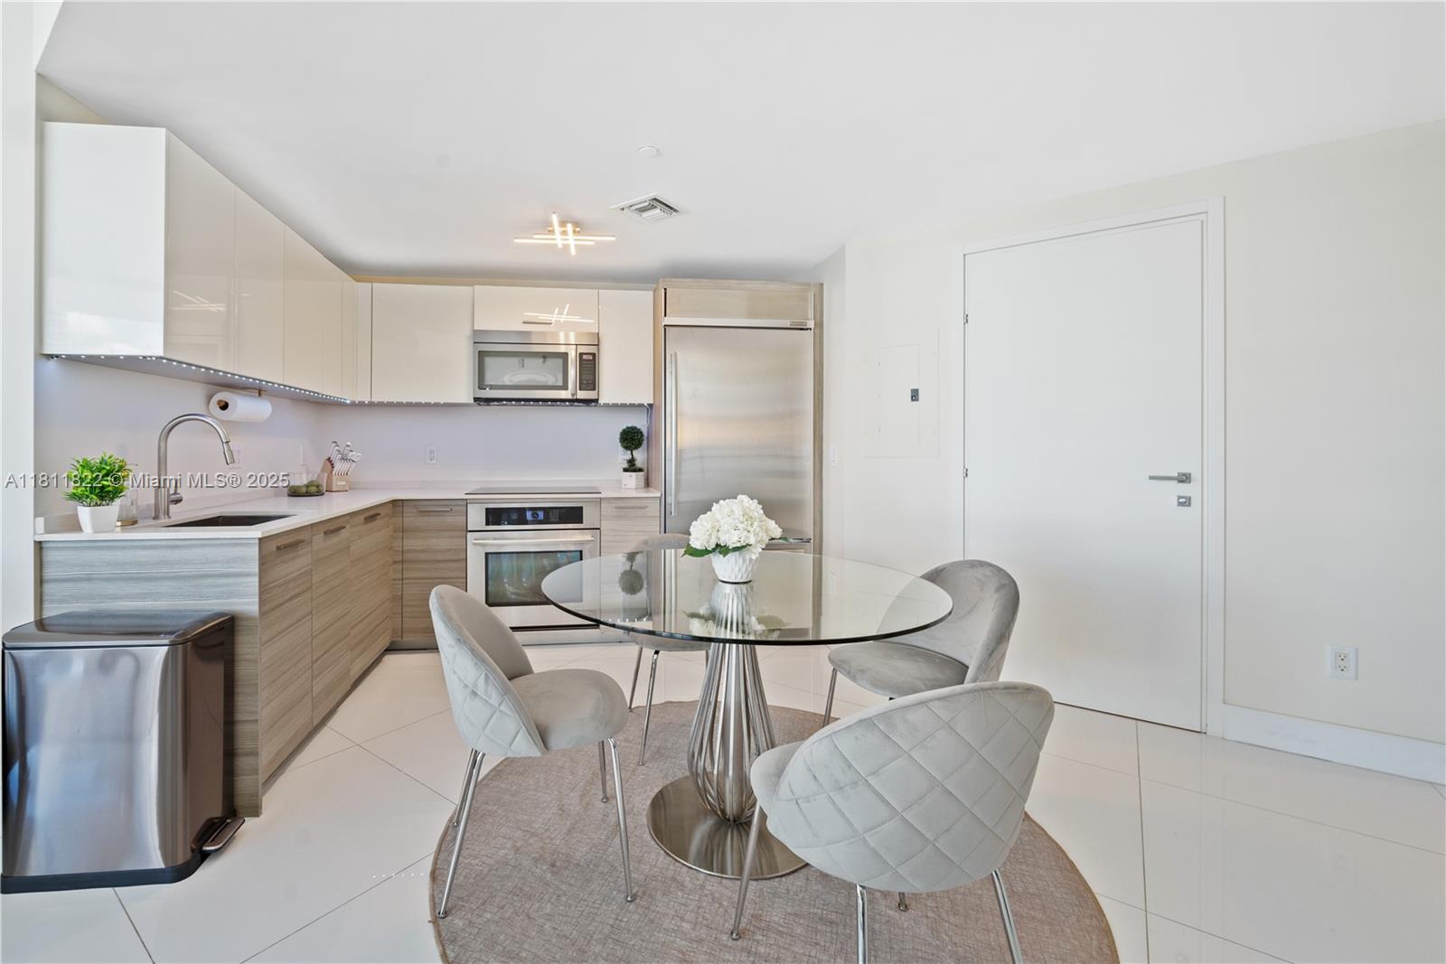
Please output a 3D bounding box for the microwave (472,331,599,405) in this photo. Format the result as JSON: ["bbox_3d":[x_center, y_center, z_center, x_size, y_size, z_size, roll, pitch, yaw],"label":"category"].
[{"bbox_3d":[-1.175,-0.733,3.680,0.756,0.430,0.410,0,2,-7],"label":"microwave"}]

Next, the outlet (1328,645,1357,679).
[{"bbox_3d":[2.350,0.686,2.131,0.074,0.118,0.010,2,3,33],"label":"outlet"}]

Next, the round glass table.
[{"bbox_3d":[0.045,0.683,1.780,1.180,0.745,1.180,0,2,0],"label":"round glass table"}]

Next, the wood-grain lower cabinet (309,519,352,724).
[{"bbox_3d":[-1.886,0.536,2.229,0.594,0.780,0.401,0,3,-15],"label":"wood-grain lower cabinet"}]

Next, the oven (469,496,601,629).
[{"bbox_3d":[-1.108,0.459,3.477,0.748,0.713,0.594,0,3,-8],"label":"oven"}]

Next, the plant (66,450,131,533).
[{"bbox_3d":[-1.990,0.033,1.790,0.160,0.255,0.160,0,2,-11],"label":"plant"}]

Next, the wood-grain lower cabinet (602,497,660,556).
[{"bbox_3d":[-0.586,0.475,3.660,0.360,0.770,0.580,0,2,-7],"label":"wood-grain lower cabinet"}]

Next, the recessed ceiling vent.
[{"bbox_3d":[-0.356,-1.309,2.728,0.262,0.030,0.233,2,3,33],"label":"recessed ceiling vent"}]

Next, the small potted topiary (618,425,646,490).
[{"bbox_3d":[-0.602,-0.166,3.750,0.170,0.430,0.170,0,2,-7],"label":"small potted topiary"}]

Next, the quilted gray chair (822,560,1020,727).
[{"bbox_3d":[0.670,0.657,1.905,0.560,0.785,0.510,-1,2,-22],"label":"quilted gray chair"}]

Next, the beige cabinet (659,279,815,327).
[{"bbox_3d":[0.050,-1.110,3.740,0.940,0.285,0.600,0,2,-7],"label":"beige cabinet"}]

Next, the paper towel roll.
[{"bbox_3d":[-2.134,-0.329,2.492,0.119,0.119,0.272,0,3,-15],"label":"paper towel roll"}]

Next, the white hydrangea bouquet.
[{"bbox_3d":[0.031,0.174,1.823,0.307,0.287,0.287,0,3,0],"label":"white hydrangea bouquet"}]

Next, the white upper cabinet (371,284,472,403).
[{"bbox_3d":[-1.803,-0.830,3.497,0.550,0.692,0.346,0,3,-8],"label":"white upper cabinet"}]

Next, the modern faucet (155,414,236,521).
[{"bbox_3d":[-1.990,-0.060,2.140,0.265,0.395,0.100,-1,2,-14],"label":"modern faucet"}]

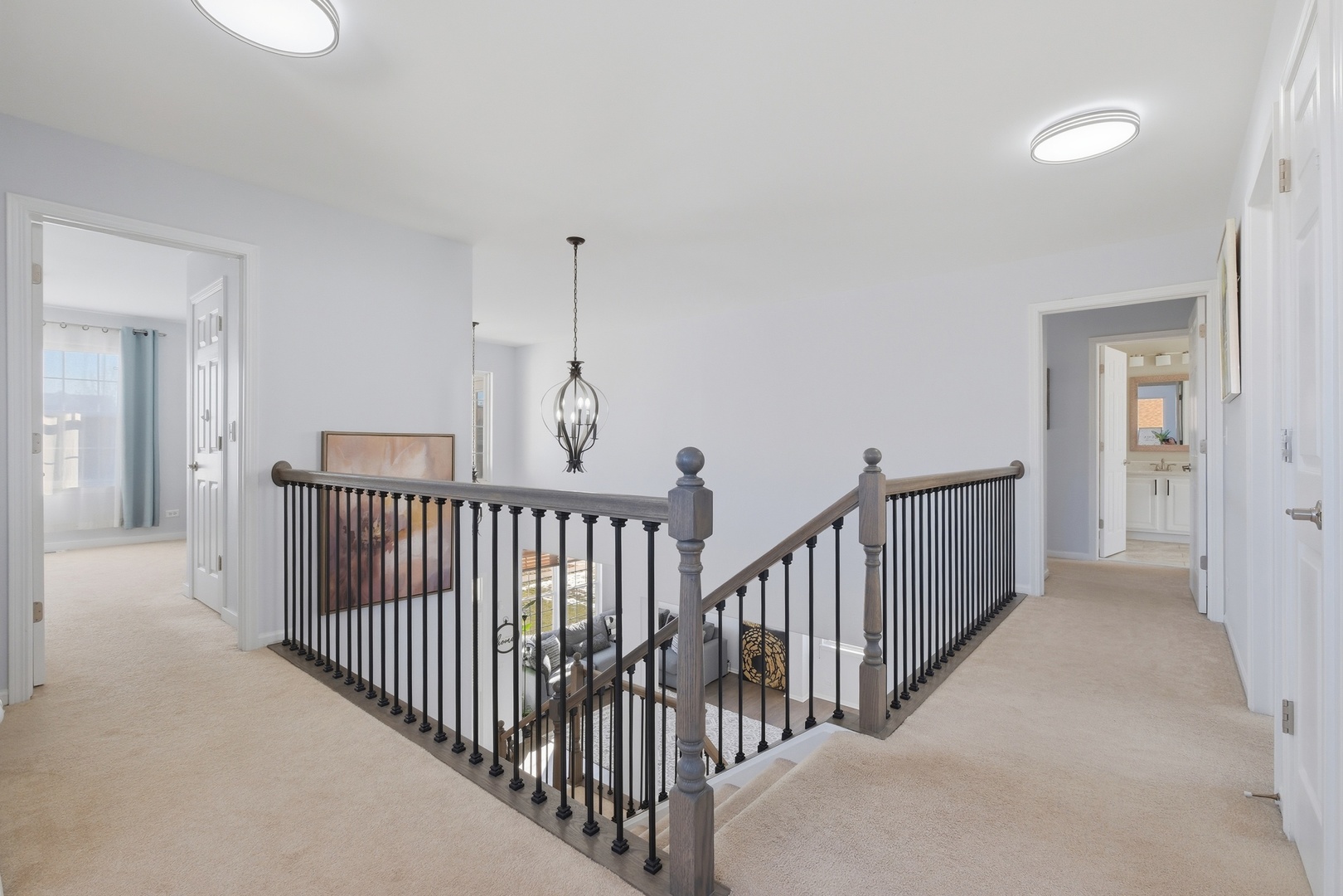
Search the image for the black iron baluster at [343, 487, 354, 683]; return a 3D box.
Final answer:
[{"bbox_3d":[-1.443,0.616,2.506,0.032,0.869,0.032,0,0,38],"label":"black iron baluster"}]

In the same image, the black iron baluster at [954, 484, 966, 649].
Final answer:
[{"bbox_3d":[1.540,0.620,2.985,0.033,0.870,0.033,0,0,42],"label":"black iron baluster"}]

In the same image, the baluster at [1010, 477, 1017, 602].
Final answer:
[{"bbox_3d":[2.440,0.620,3.990,0.033,0.870,0.033,0,0,42],"label":"baluster"}]

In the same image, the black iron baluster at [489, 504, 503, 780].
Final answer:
[{"bbox_3d":[-0.560,0.608,1.790,0.031,0.861,0.031,0,0,38],"label":"black iron baluster"}]

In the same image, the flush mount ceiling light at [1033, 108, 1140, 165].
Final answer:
[{"bbox_3d":[1.800,-1.357,2.445,0.380,0.055,0.380,0,0,38],"label":"flush mount ceiling light"}]

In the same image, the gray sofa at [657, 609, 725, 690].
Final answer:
[{"bbox_3d":[-0.110,3.400,9.660,1.850,0.870,1.050,0,0,39],"label":"gray sofa"}]

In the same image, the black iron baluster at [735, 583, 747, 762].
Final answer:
[{"bbox_3d":[0.308,0.993,2.471,0.032,0.771,0.032,0,0,38],"label":"black iron baluster"}]

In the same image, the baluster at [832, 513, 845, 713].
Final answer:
[{"bbox_3d":[0.650,0.660,2.180,0.031,0.780,0.031,0,0,38],"label":"baluster"}]

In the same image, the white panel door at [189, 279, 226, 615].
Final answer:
[{"bbox_3d":[-3.055,0.026,3.710,0.700,2.032,0.038,0,0,38],"label":"white panel door"}]

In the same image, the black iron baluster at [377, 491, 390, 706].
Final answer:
[{"bbox_3d":[-1.182,0.616,2.300,0.032,0.869,0.032,0,0,38],"label":"black iron baluster"}]

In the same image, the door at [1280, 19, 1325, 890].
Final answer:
[{"bbox_3d":[1.565,0.032,1.353,0.038,2.032,0.505,0,0,41],"label":"door"}]

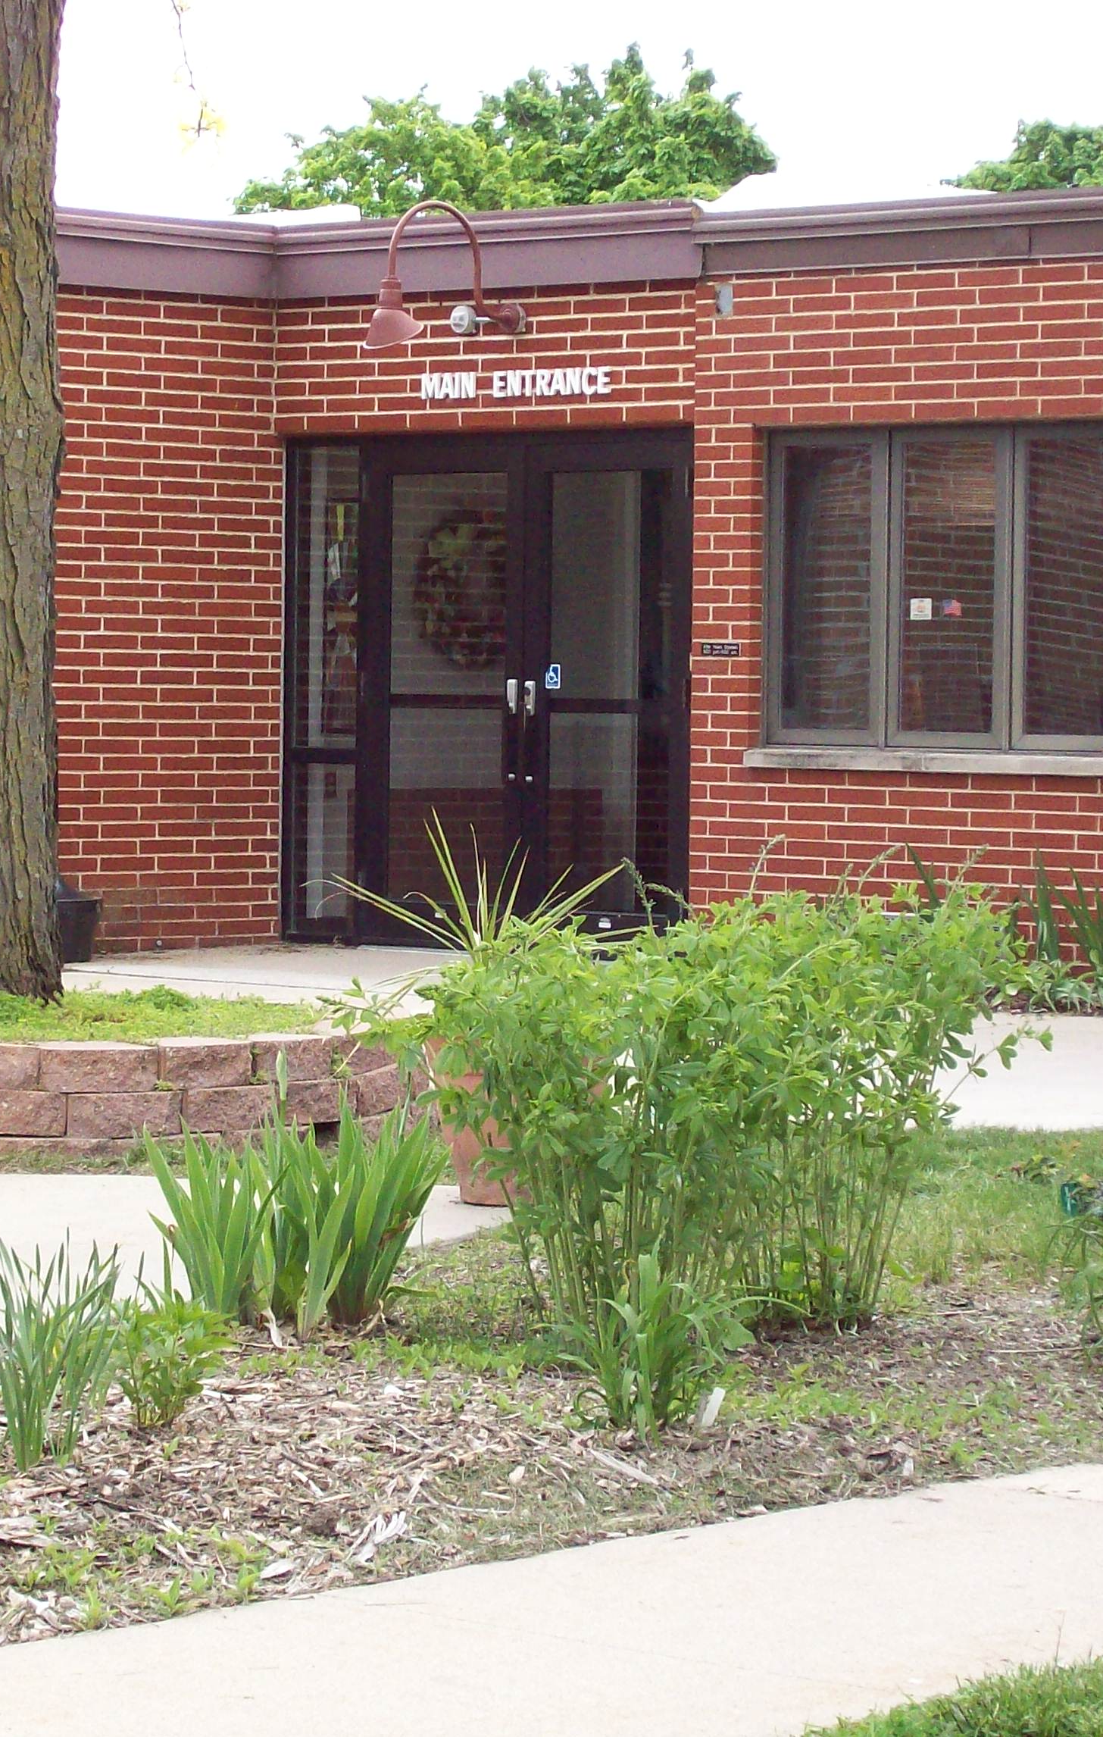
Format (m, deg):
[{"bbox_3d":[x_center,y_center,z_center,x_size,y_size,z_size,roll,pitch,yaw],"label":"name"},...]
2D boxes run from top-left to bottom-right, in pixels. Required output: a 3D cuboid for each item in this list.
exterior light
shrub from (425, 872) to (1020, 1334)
[{"bbox_3d":[-0.413,-2.314,22.759,0.250,0.600,0.820,3,3,45],"label":"exterior light"},{"bbox_3d":[0.291,0.399,10.300,1.020,0.780,0.850,1,2,0],"label":"shrub"}]

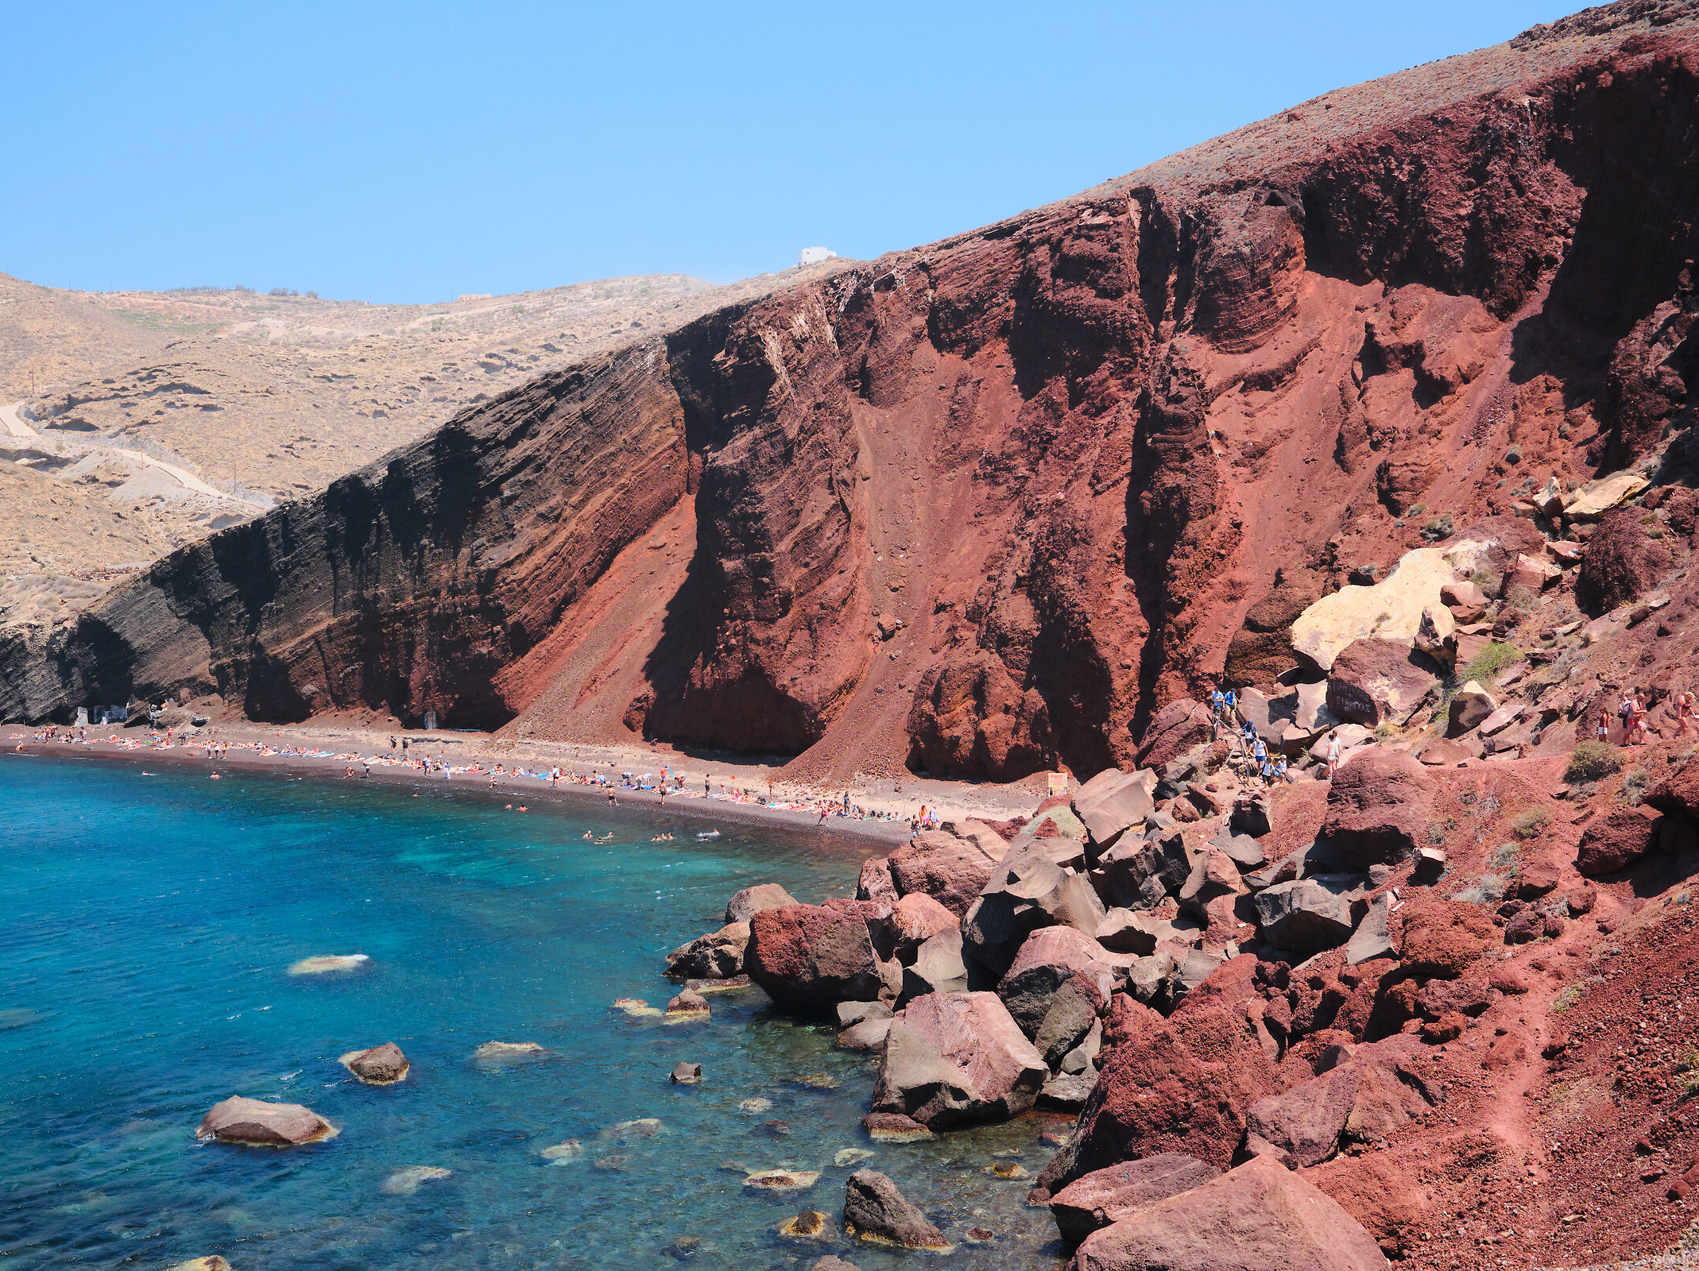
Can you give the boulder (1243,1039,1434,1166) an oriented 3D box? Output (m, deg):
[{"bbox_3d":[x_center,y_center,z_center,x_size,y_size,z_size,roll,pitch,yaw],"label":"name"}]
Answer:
[{"bbox_3d":[10.824,10.317,41.000,4.100,2.300,3.200,0,1,15],"label":"boulder"}]

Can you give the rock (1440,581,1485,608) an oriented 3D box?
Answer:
[{"bbox_3d":[26.463,-1.768,80.000,1.900,1.200,1.500,0,-1,18],"label":"rock"}]

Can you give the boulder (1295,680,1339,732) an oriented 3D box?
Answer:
[{"bbox_3d":[19.589,3.073,78.000,2.000,2.100,1.800,0,1,14],"label":"boulder"}]

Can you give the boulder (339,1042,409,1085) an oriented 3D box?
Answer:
[{"bbox_3d":[-13.485,12.136,52.600,1.950,1.080,1.500,0,0,-14],"label":"boulder"}]

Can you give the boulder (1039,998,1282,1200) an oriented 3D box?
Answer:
[{"bbox_3d":[6.822,10.044,40.700,4.900,3.800,4.300,0,-1,9],"label":"boulder"}]

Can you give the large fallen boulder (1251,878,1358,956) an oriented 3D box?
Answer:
[{"bbox_3d":[12.501,7.749,51.000,2.850,2.050,2.300,0,0,14],"label":"large fallen boulder"}]

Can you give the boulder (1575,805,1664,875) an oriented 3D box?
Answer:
[{"bbox_3d":[19.760,5.250,47.500,2.200,1.650,2.000,0,-1,23],"label":"boulder"}]

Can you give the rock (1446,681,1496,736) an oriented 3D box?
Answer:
[{"bbox_3d":[22.654,2.659,67.500,1.800,1.900,1.800,0,-1,19],"label":"rock"}]

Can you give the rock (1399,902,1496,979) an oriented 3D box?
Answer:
[{"bbox_3d":[15.469,7.911,48.000,2.460,1.930,2.200,0,0,18],"label":"rock"}]

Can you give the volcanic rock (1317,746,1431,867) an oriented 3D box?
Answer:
[{"bbox_3d":[16.762,5.526,59.000,3.620,3.690,3.500,0,0,16],"label":"volcanic rock"}]

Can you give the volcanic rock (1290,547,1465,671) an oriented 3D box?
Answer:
[{"bbox_3d":[21.622,-1.069,76.000,7.000,4.870,5.000,0,0,16],"label":"volcanic rock"}]

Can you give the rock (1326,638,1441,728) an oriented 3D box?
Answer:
[{"bbox_3d":[21.871,1.955,76.000,4.500,3.400,4.000,0,-1,16],"label":"rock"}]

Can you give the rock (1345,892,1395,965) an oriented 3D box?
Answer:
[{"bbox_3d":[13.904,7.820,49.500,1.330,1.870,1.400,0,0,16],"label":"rock"}]

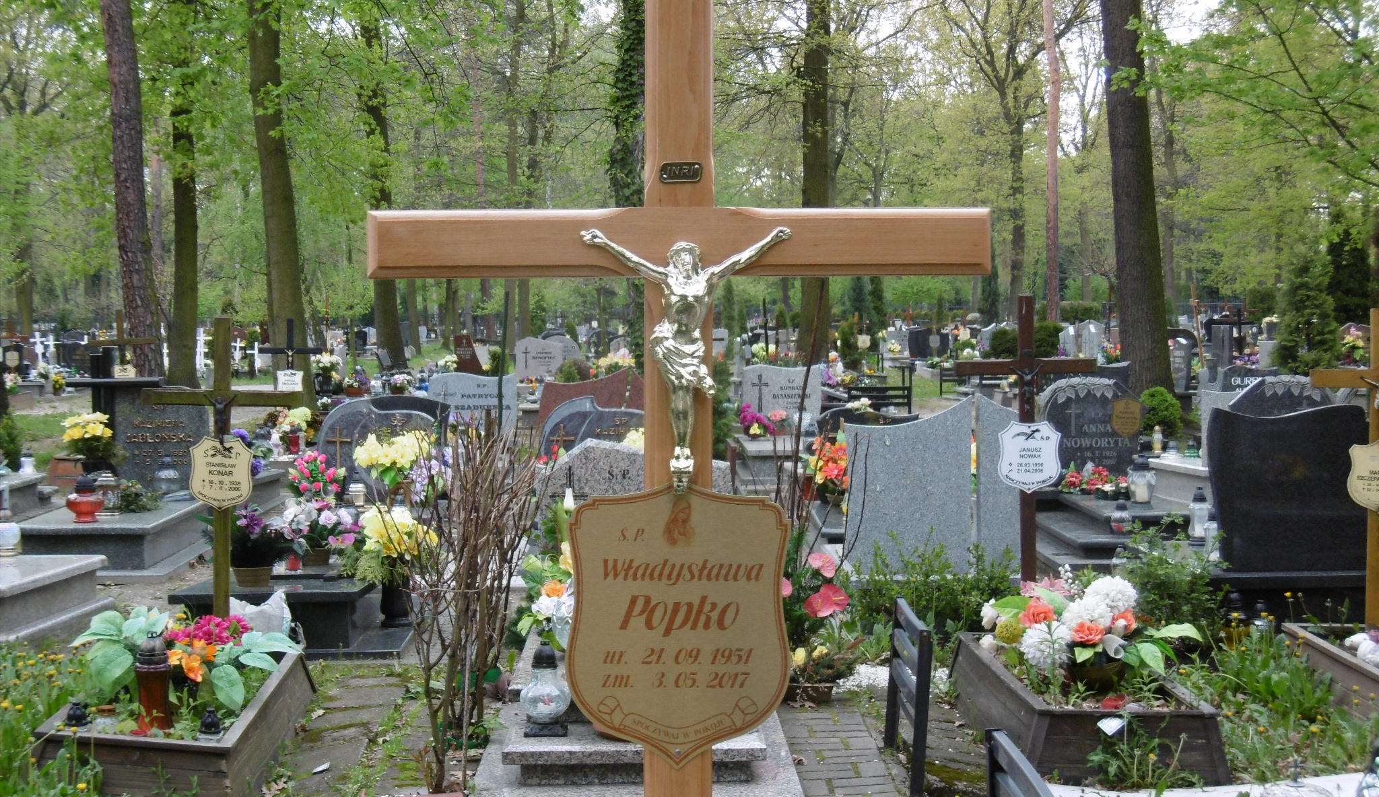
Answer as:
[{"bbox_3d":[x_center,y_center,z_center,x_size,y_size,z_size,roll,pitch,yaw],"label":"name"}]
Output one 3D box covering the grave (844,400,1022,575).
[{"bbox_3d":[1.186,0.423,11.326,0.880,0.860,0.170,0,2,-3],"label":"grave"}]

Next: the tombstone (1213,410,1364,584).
[{"bbox_3d":[2.869,0.435,11.226,0.760,0.820,0.120,0,2,-5],"label":"tombstone"}]

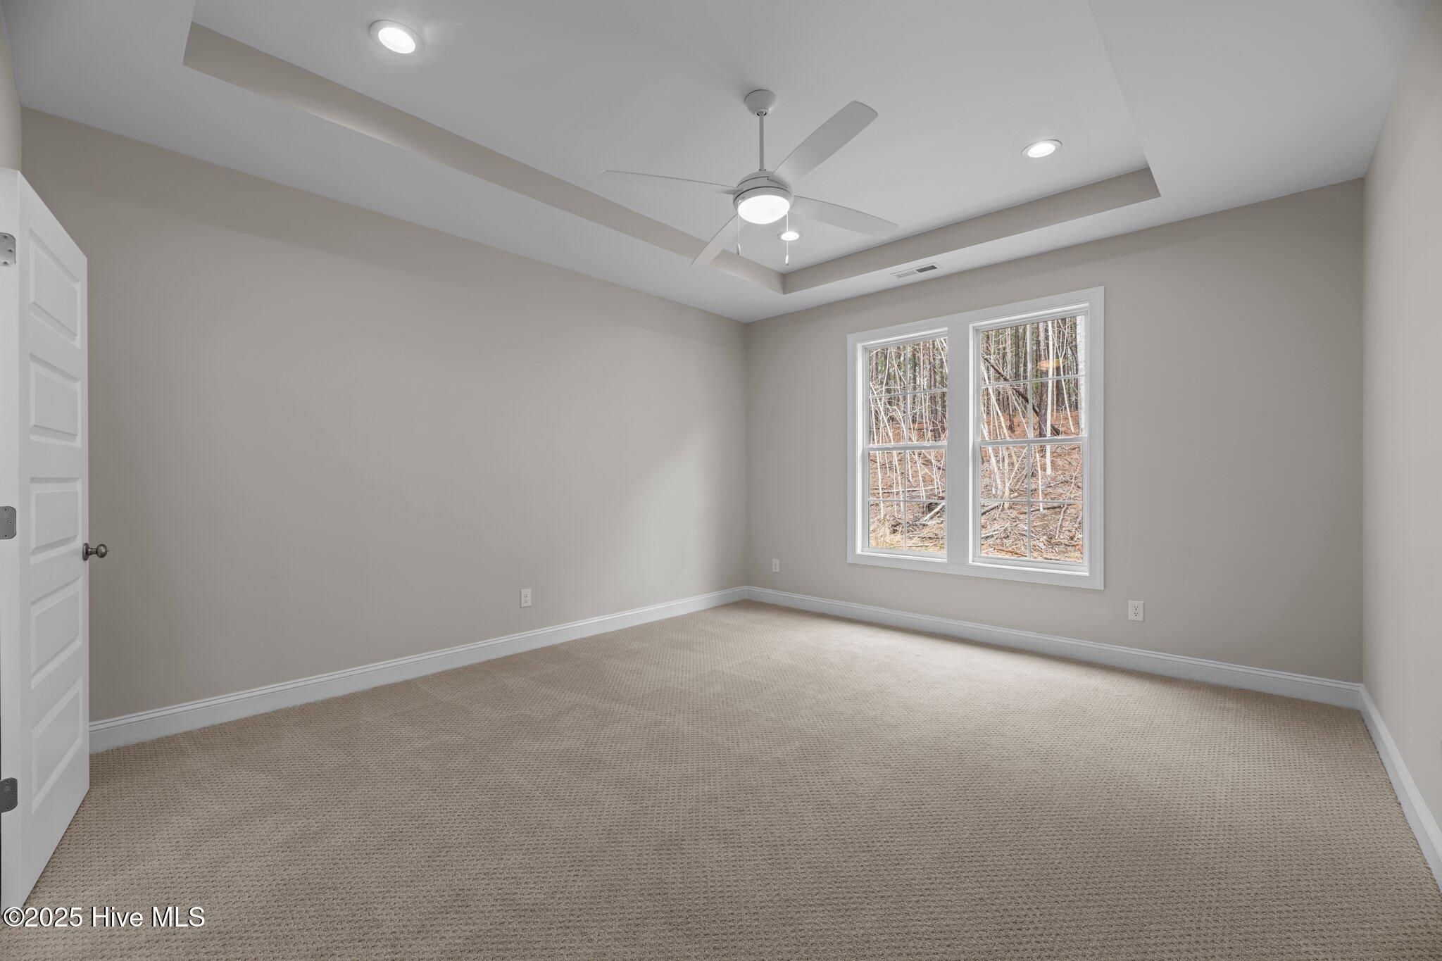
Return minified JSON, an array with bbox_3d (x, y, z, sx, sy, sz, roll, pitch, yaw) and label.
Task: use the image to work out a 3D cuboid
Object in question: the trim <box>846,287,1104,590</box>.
[{"bbox_3d":[1.804,-0.271,4.255,1.850,1.955,0.080,0,1,42],"label":"trim"}]

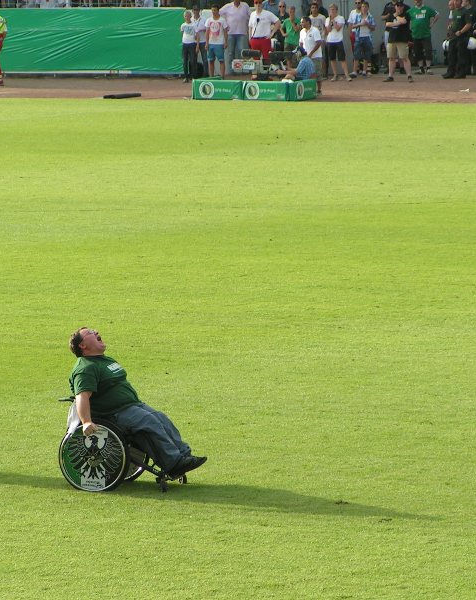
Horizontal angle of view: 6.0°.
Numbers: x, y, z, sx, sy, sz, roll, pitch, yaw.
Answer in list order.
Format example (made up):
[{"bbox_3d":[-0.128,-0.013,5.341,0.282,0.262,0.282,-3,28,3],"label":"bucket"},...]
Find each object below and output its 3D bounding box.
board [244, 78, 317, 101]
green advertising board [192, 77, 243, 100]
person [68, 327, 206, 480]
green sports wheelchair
[{"bbox_3d":[0.875,-4.332,93.942,1.100,0.410,1.150,3,6,27],"label":"board"},{"bbox_3d":[-0.127,-4.365,94.271,1.100,0.410,1.150,3,6,27],"label":"green advertising board"},{"bbox_3d":[-0.809,0.847,37.334,1.120,1.230,0.620,2,6,17],"label":"person"},{"bbox_3d":[-0.957,1.165,37.411,0.960,0.750,0.650,2,6,17],"label":"green sports wheelchair"}]

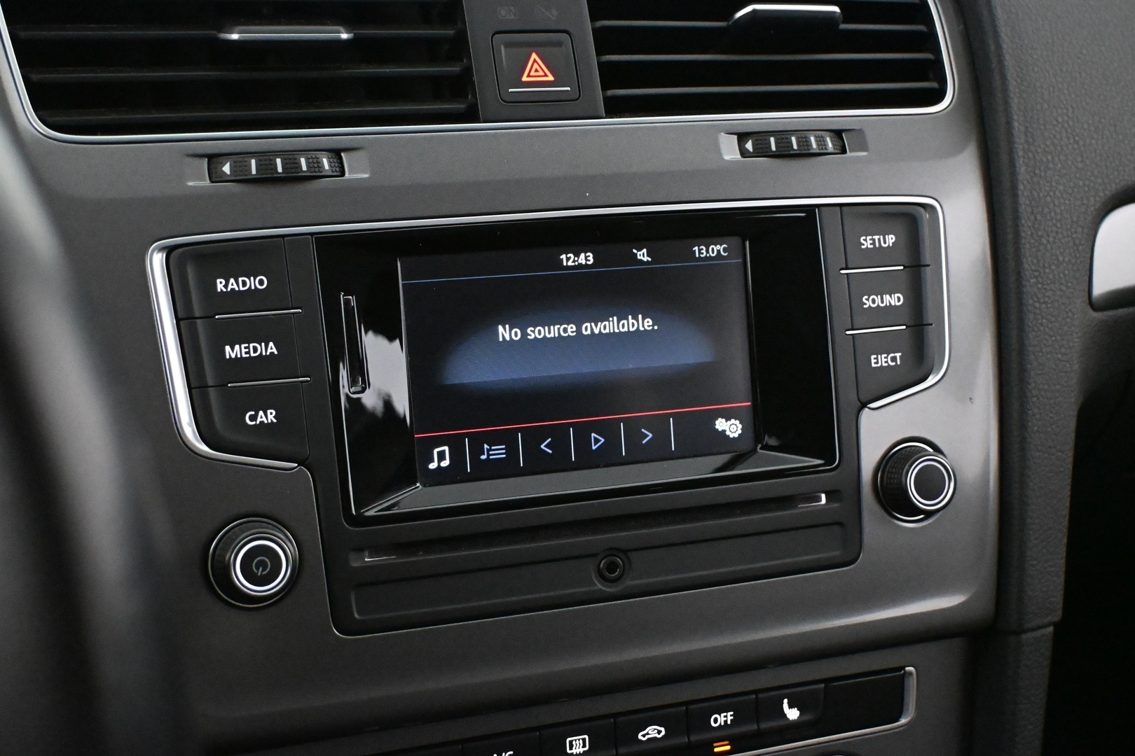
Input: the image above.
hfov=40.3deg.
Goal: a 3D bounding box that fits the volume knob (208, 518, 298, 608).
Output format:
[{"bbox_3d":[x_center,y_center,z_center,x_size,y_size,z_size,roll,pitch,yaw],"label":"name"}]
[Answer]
[{"bbox_3d":[-0.082,0.050,0.410,0.024,0.024,0.014,-5,1,-18],"label":"volume knob"}]

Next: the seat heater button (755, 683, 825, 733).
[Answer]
[{"bbox_3d":[0.070,0.103,0.484,0.023,0.011,0.005,-5,1,-19],"label":"seat heater button"}]

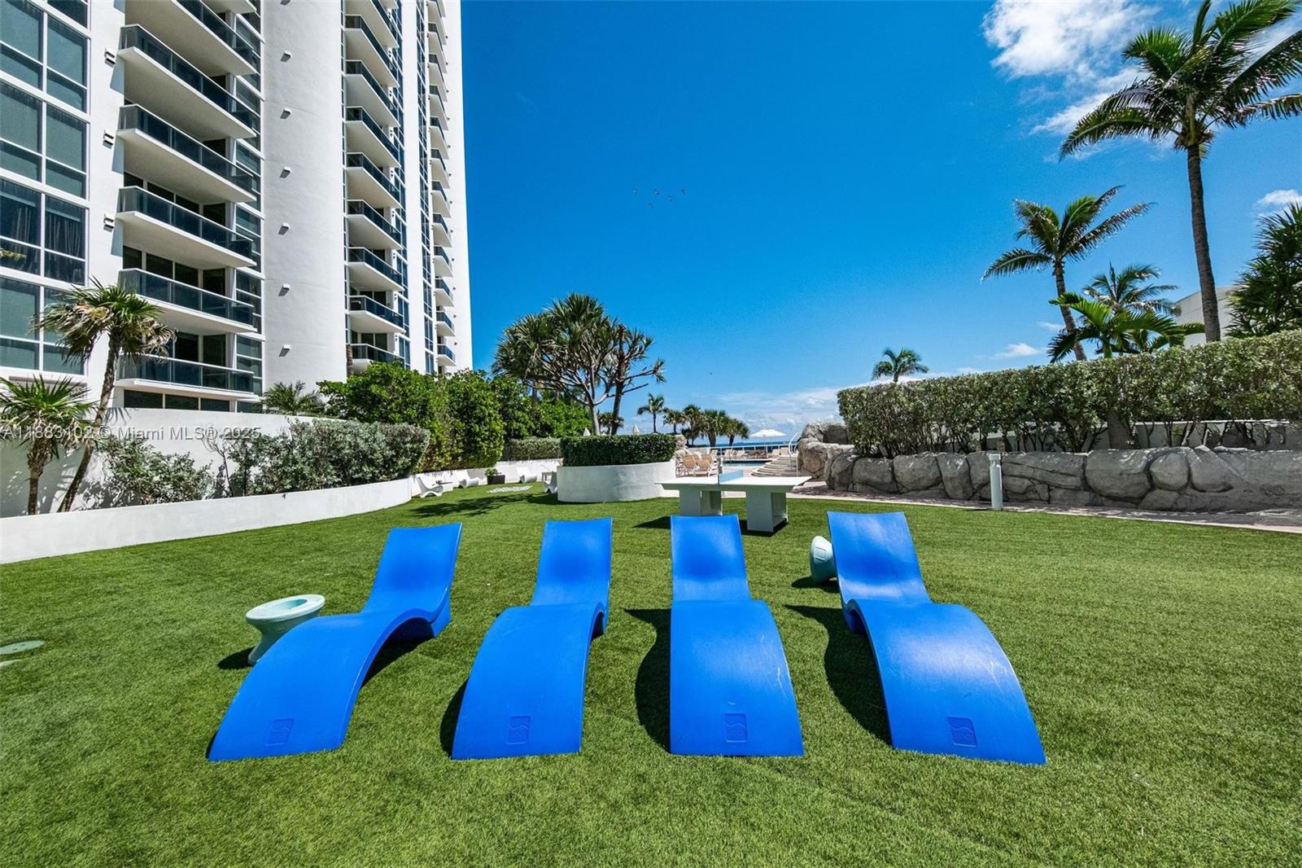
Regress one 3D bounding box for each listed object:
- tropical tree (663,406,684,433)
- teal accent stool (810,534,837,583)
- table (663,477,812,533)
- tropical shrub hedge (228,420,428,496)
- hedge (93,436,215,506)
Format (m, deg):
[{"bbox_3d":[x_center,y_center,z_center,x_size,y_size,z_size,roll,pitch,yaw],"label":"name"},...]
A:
[{"bbox_3d":[2.321,0.112,45.000,2.400,5.700,2.400,-2,-2,3],"label":"tropical tree"},{"bbox_3d":[1.964,1.364,4.632,0.430,0.470,0.470,-3,-2,28],"label":"teal accent stool"},{"bbox_3d":[1.557,1.293,8.225,2.680,0.785,1.420,-3,-2,29],"label":"table"},{"bbox_3d":[-9.084,0.592,12.598,1.500,1.900,5.900,-3,-2,17],"label":"tropical shrub hedge"},{"bbox_3d":[-10.687,0.831,9.479,1.000,1.530,1.900,-3,-2,17],"label":"hedge"}]

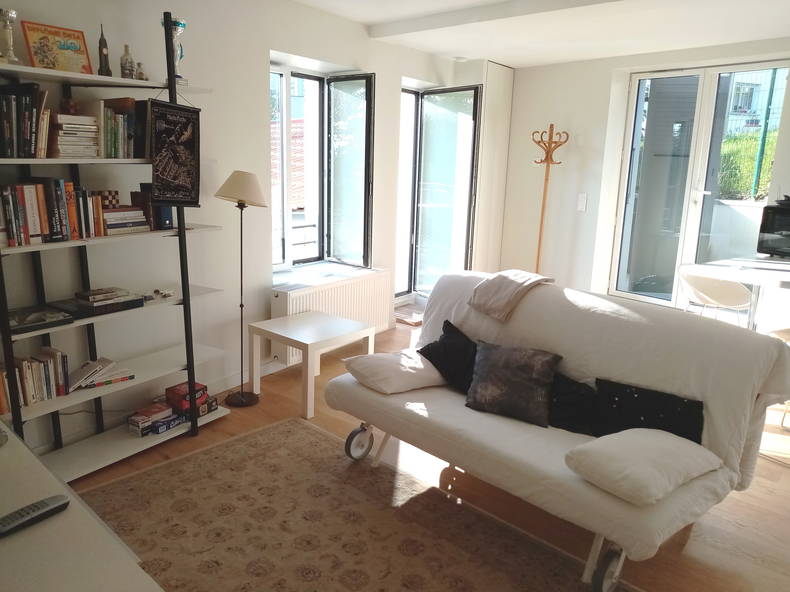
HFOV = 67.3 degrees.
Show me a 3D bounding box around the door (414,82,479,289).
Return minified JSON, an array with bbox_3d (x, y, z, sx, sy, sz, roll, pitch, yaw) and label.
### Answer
[{"bbox_3d":[0.453,-0.894,5.520,0.080,1.950,0.900,-6,16,-30],"label":"door"}]

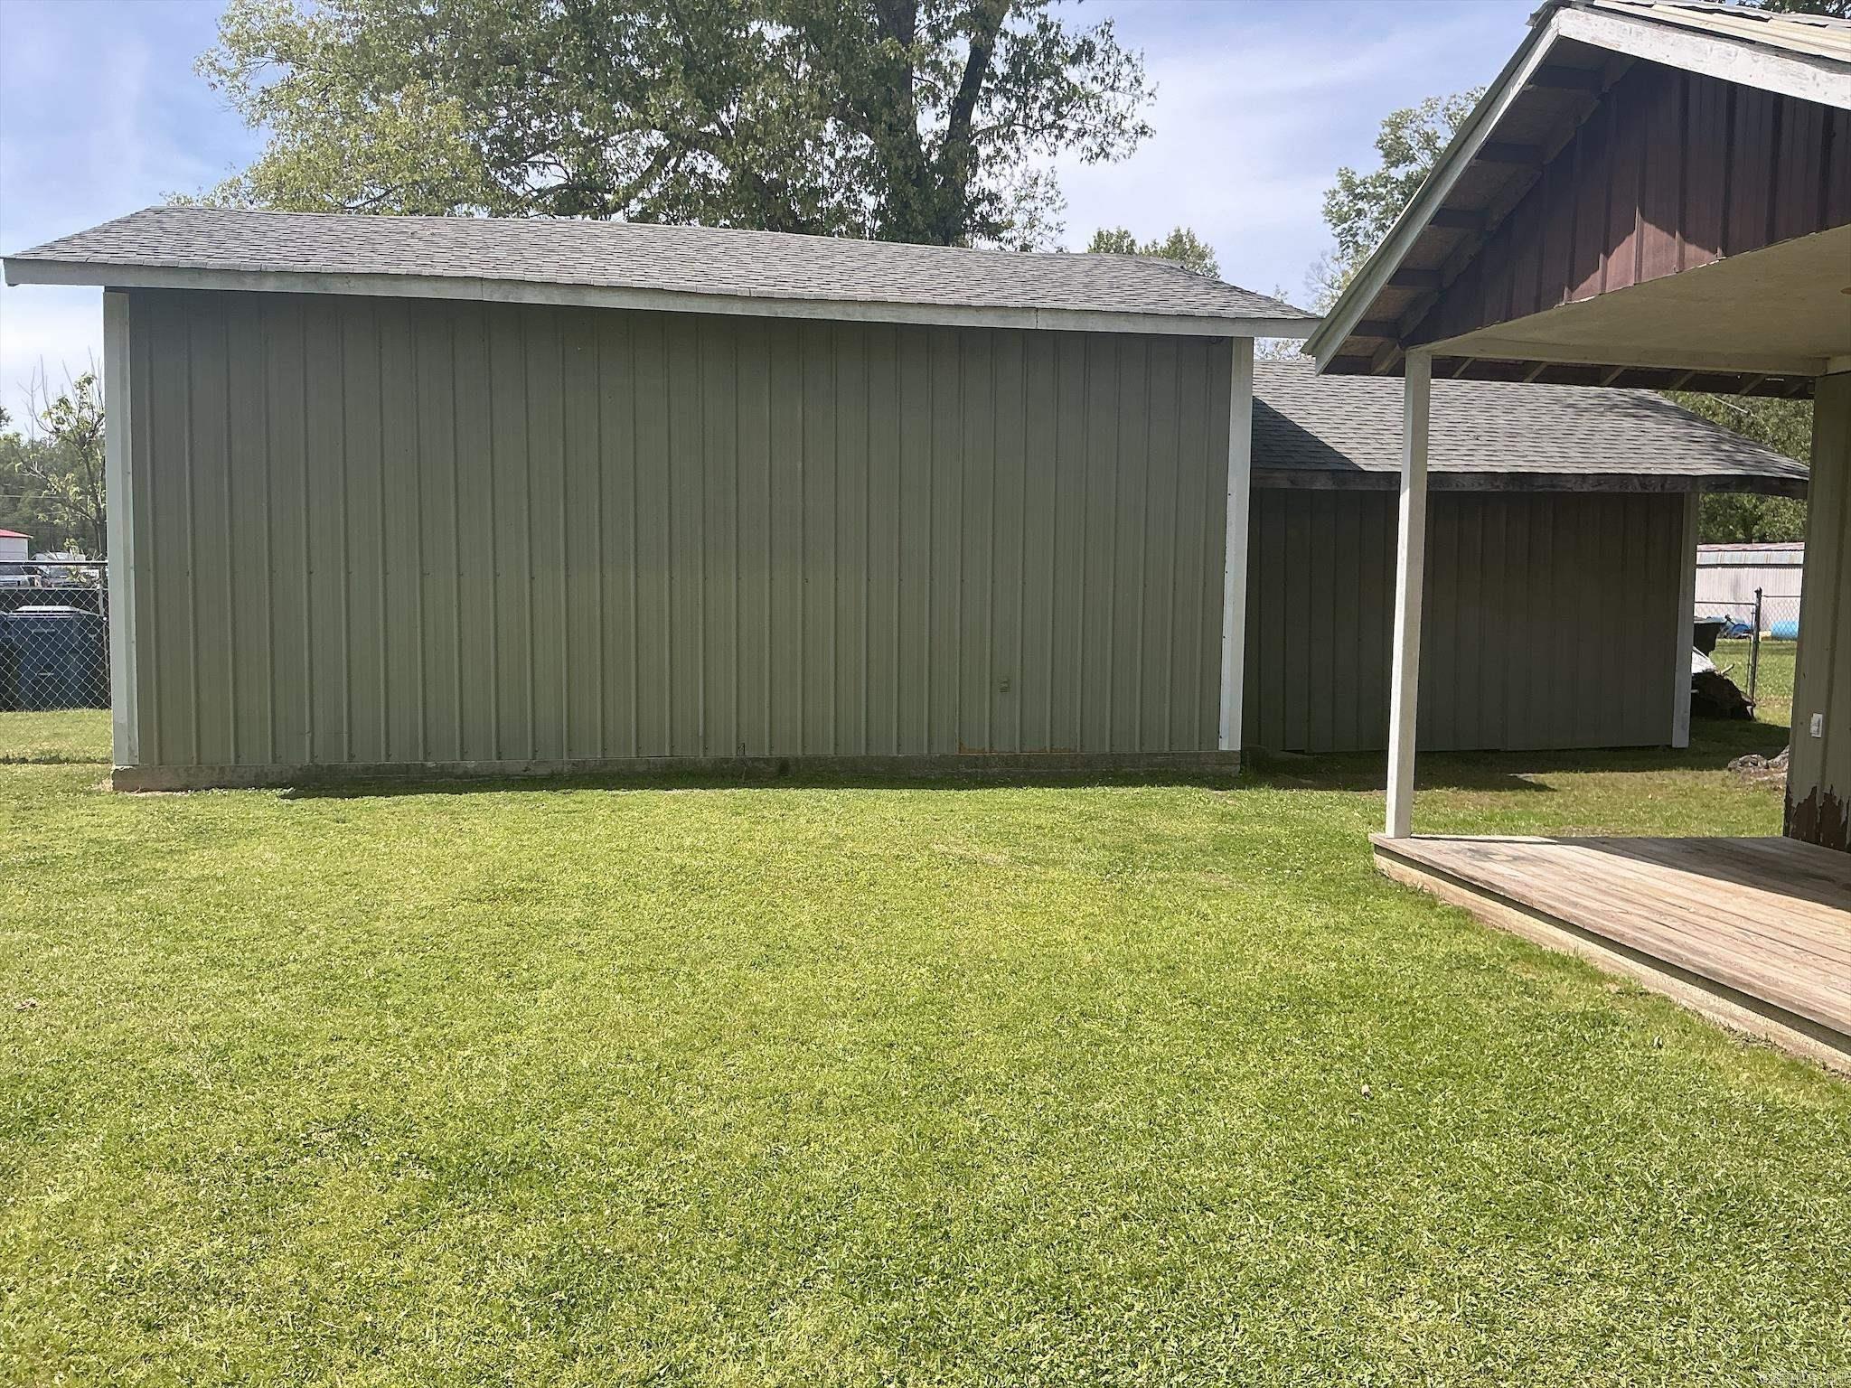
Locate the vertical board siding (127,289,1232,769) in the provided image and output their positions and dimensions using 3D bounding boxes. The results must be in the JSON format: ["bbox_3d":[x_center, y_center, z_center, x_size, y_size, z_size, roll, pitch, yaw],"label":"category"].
[{"bbox_3d":[-1.368,-1.047,10.268,7.470,3.020,0.120,0,4,-14],"label":"vertical board siding"}]

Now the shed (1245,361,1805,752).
[{"bbox_3d":[4.577,-1.497,15.040,5.700,3.600,4.850,0,4,-11],"label":"shed"}]

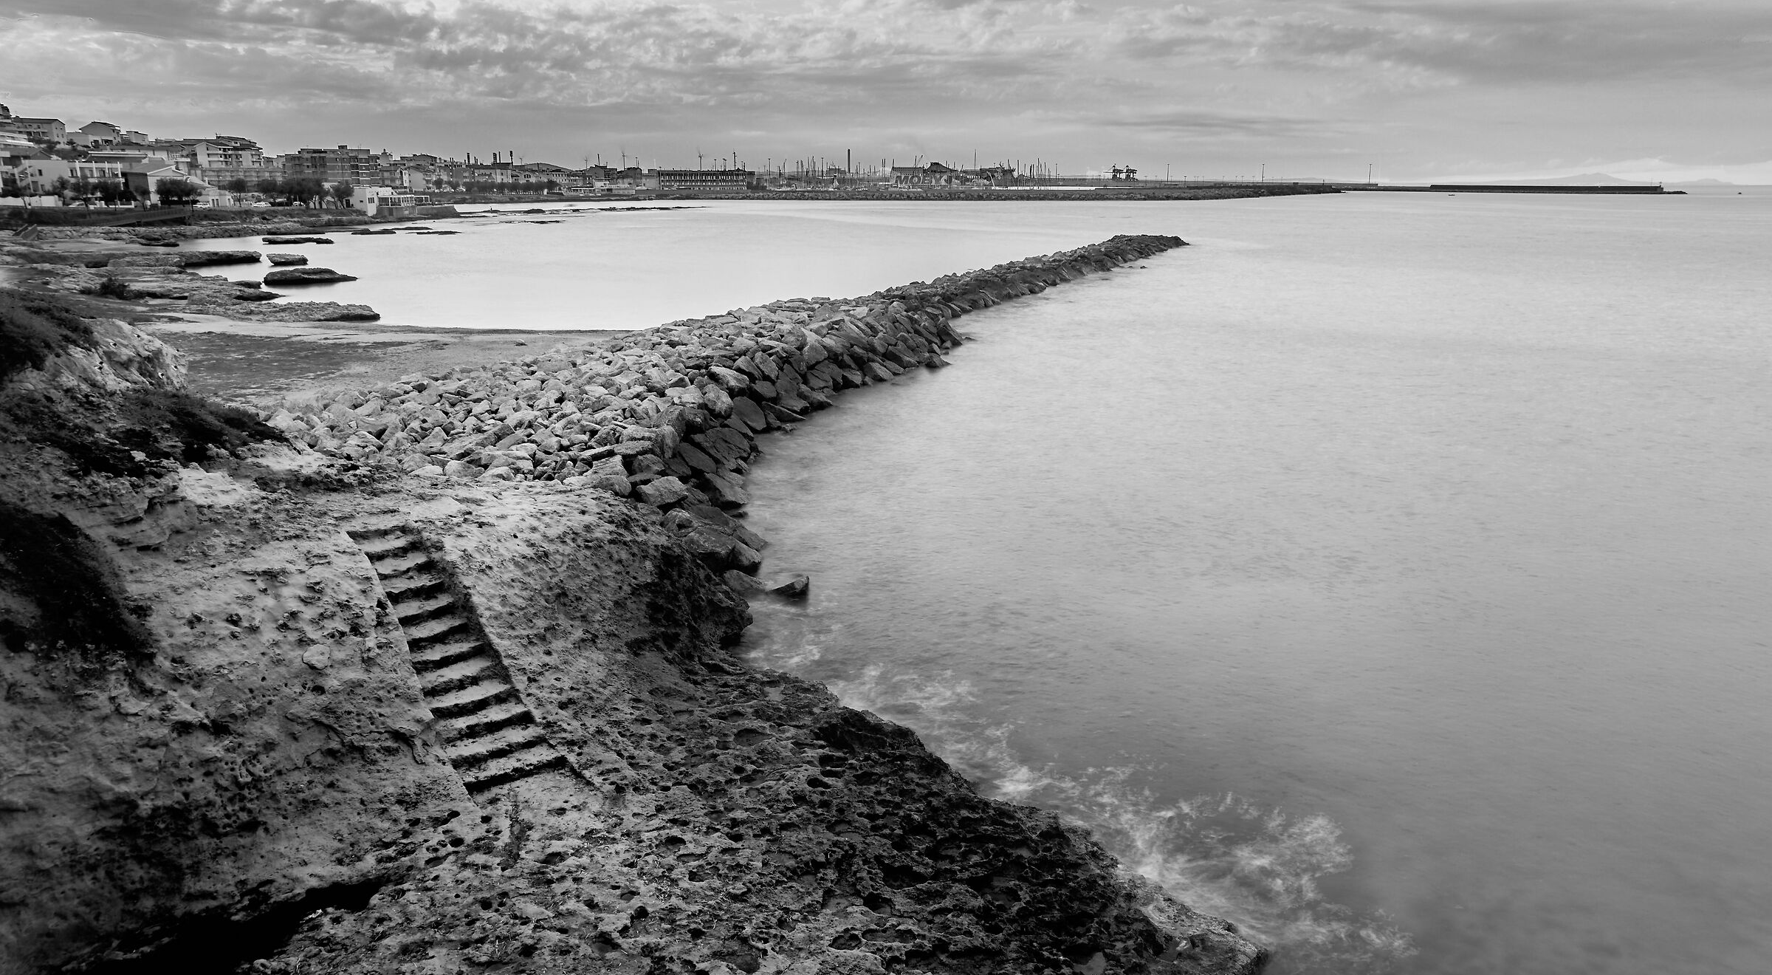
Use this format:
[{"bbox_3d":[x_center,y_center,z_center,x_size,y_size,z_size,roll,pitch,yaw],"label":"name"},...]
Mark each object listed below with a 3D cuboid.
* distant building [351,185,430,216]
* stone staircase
[{"bbox_3d":[-106.867,-61.678,265.167,6.600,5.880,14.800,11,18,38],"label":"distant building"},{"bbox_3d":[-5.599,2.000,15.127,1.150,2.136,4.229,-13,19,-42],"label":"stone staircase"}]

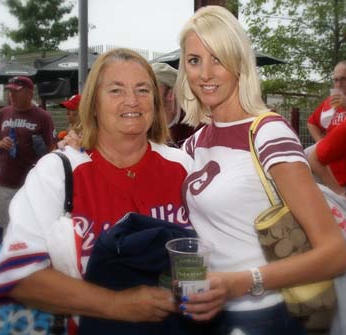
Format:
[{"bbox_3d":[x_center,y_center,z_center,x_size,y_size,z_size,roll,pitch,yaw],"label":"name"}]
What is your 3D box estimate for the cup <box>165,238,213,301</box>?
[{"bbox_3d":[0.036,0.212,0.998,0.096,0.117,0.096,-1,10,0],"label":"cup"}]

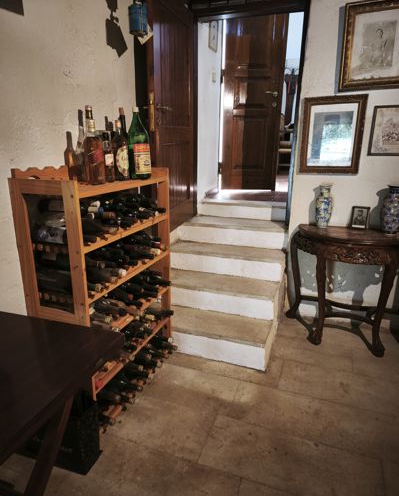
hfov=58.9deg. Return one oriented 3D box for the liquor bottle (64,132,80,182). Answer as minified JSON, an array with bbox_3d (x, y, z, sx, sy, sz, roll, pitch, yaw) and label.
[{"bbox_3d":[-0.568,-0.395,1.567,0.058,0.223,0.058,-5,17,-19],"label":"liquor bottle"}]

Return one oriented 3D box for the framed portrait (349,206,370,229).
[{"bbox_3d":[1.003,-0.186,2.201,0.093,0.136,0.030,6,7,19],"label":"framed portrait"}]

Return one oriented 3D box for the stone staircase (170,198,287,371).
[{"bbox_3d":[0.189,0.104,2.763,0.952,0.672,1.636,6,17,19],"label":"stone staircase"}]

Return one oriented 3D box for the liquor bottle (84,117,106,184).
[{"bbox_3d":[-0.469,-0.445,1.546,0.087,0.331,0.087,-11,19,-35],"label":"liquor bottle"}]

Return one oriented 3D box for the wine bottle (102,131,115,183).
[{"bbox_3d":[-0.424,-0.437,1.696,0.052,0.236,0.052,-4,16,-13],"label":"wine bottle"}]

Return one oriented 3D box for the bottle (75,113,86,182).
[{"bbox_3d":[-0.533,-0.461,1.629,0.069,0.317,0.069,-5,17,-17],"label":"bottle"}]

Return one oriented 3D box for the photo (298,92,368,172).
[{"bbox_3d":[0.818,-0.689,2.181,0.358,0.457,0.030,6,17,19],"label":"photo"}]

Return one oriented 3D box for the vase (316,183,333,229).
[{"bbox_3d":[0.790,-0.259,2.233,0.101,0.270,0.101,6,17,19],"label":"vase"}]

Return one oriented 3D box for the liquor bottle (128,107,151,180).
[{"bbox_3d":[-0.317,-0.543,1.846,0.113,0.358,0.113,-6,17,-21],"label":"liquor bottle"}]

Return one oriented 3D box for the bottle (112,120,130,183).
[{"bbox_3d":[-0.389,-0.483,1.764,0.080,0.288,0.080,-3,16,-12],"label":"bottle"}]

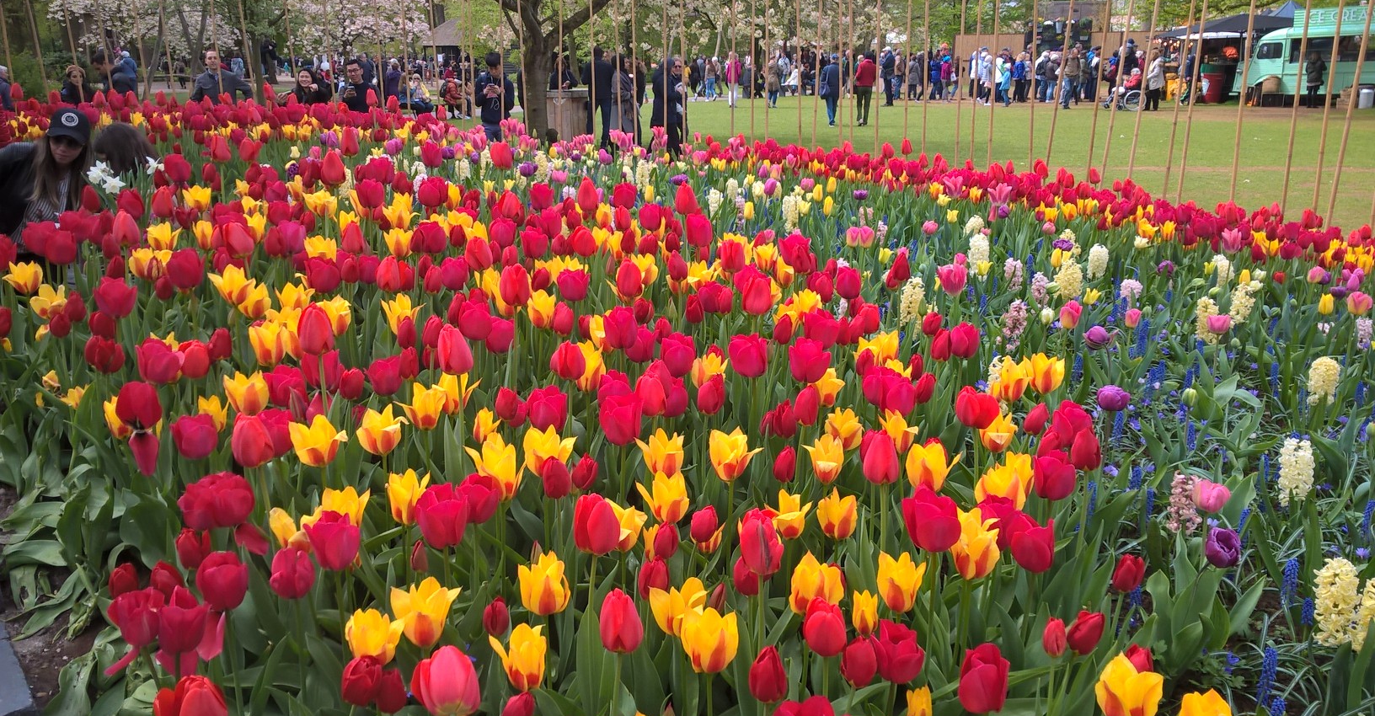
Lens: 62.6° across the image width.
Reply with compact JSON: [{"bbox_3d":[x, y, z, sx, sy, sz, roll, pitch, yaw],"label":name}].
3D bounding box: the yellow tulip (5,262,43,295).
[{"bbox_3d":[-1.438,-0.172,2.450,0.086,0.068,0.077,0,15,0],"label":"yellow tulip"}]

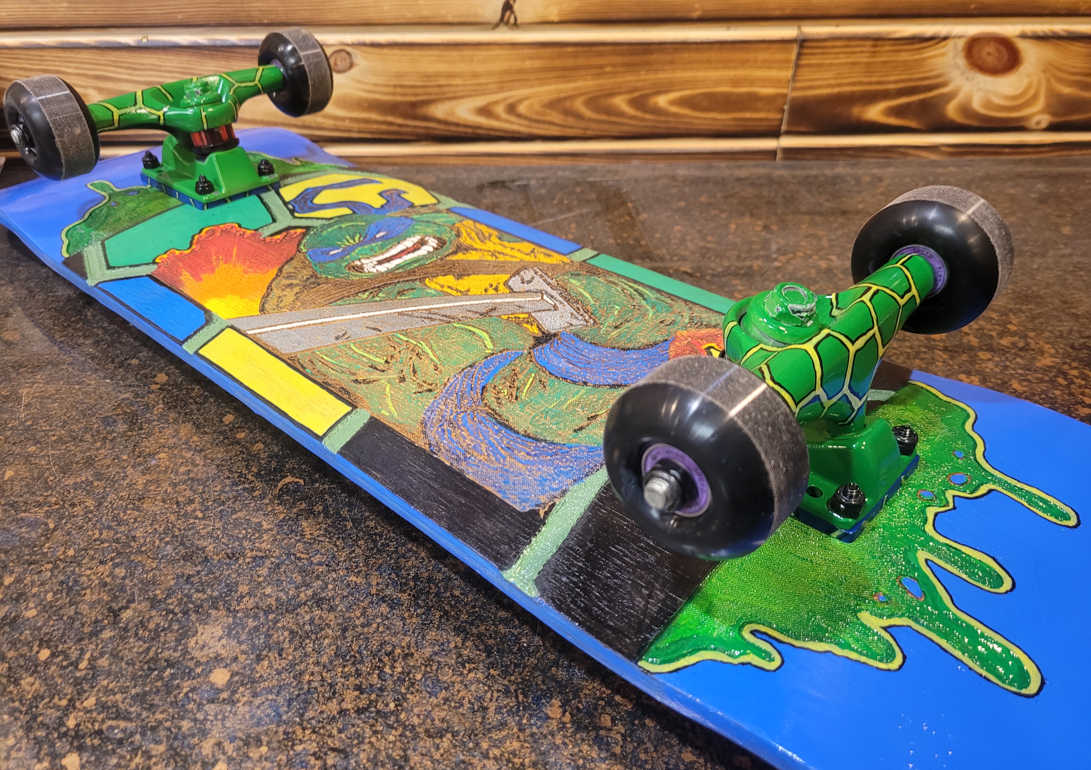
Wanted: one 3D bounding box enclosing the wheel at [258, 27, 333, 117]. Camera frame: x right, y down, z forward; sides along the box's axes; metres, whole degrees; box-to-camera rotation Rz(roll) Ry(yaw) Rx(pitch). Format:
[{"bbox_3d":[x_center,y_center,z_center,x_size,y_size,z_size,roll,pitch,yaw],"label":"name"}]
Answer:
[{"bbox_3d":[-0.168,-0.210,0.551,0.054,0.054,0.033,27,43,33],"label":"wheel"}]

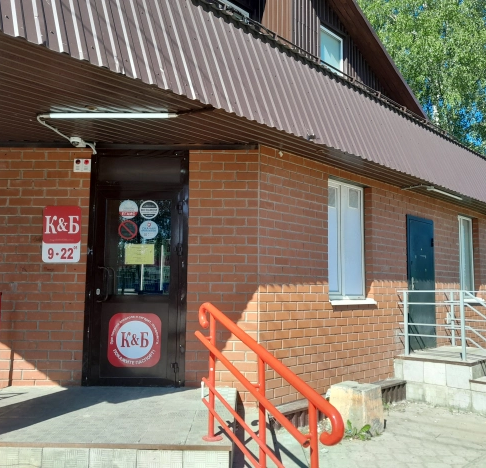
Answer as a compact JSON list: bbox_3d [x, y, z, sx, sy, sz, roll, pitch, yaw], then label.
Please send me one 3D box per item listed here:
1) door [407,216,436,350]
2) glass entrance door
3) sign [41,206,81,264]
[{"bbox_3d":[2.896,0.790,7.846,0.080,2.119,0.980,-6,-9,45],"label":"door"},{"bbox_3d":[-1.116,0.545,5.125,0.995,2.070,0.080,0,-6,0],"label":"glass entrance door"},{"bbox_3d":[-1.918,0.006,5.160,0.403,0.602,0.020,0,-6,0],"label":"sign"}]

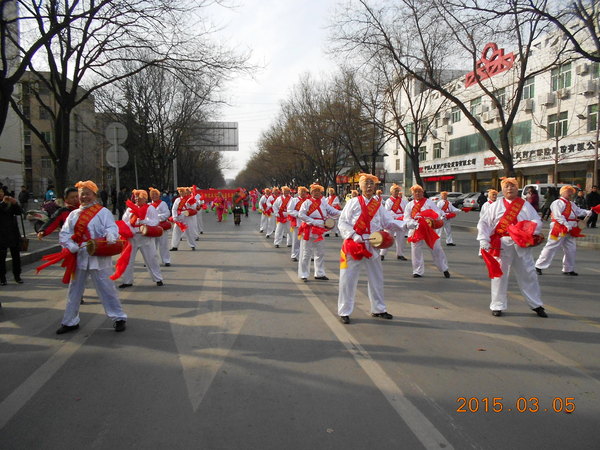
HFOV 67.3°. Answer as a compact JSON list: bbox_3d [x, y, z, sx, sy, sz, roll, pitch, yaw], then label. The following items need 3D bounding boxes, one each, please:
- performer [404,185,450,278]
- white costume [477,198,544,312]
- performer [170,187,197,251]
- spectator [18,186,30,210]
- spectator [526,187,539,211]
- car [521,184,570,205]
[{"bbox_3d":[2.354,0.192,8.386,0.800,1.410,0.550,1,4,12],"label":"performer"},{"bbox_3d":[2.674,0.368,5.741,0.780,1.440,0.520,1,4,14],"label":"white costume"},{"bbox_3d":[-3.126,-0.047,12.200,0.680,1.448,0.450,-1,4,-6],"label":"performer"},{"bbox_3d":[-13.711,-1.090,22.480,0.450,1.700,0.550,2,5,30],"label":"spectator"},{"bbox_3d":[11.361,-1.049,22.000,0.420,1.660,0.520,-2,4,-24],"label":"spectator"},{"bbox_3d":[16.050,-1.607,28.258,4.000,1.900,1.650,-1,4,-14],"label":"car"}]

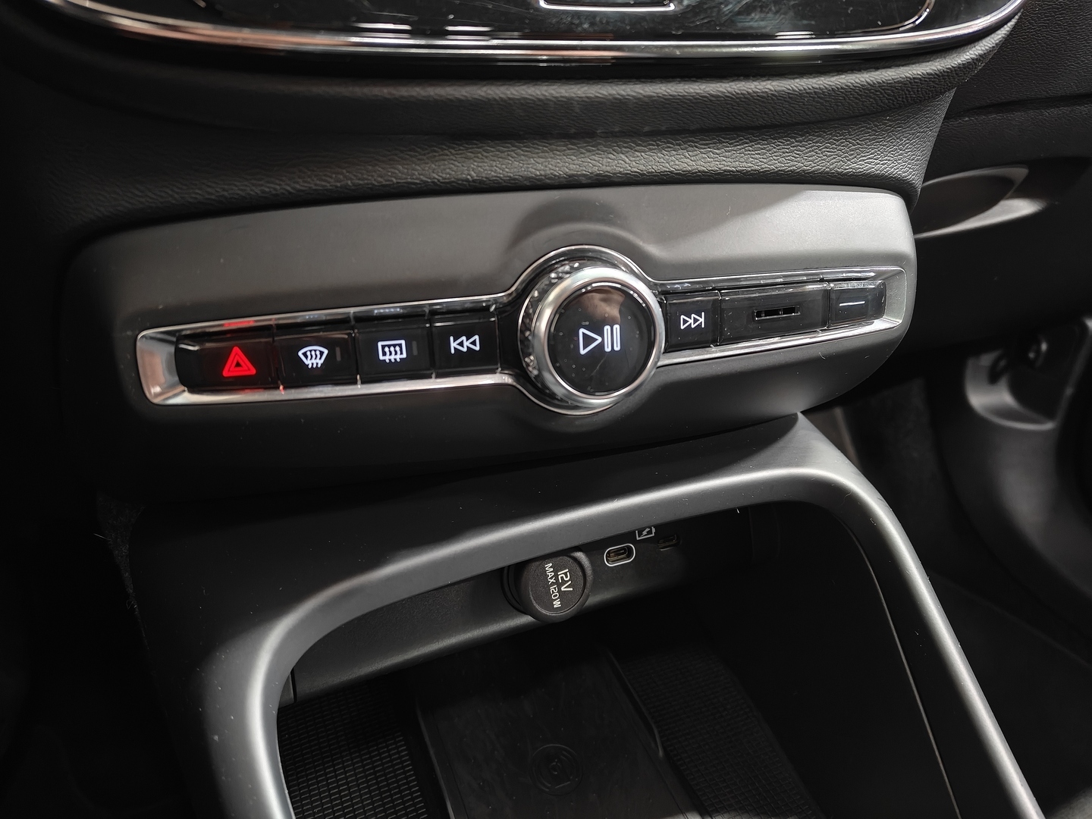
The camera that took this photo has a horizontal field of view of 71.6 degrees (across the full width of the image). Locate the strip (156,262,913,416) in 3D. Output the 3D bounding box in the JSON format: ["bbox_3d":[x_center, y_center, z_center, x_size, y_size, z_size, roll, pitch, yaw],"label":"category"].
[{"bbox_3d":[0.010,-0.024,0.228,0.240,0.048,0.022,-7,16,-15],"label":"strip"}]

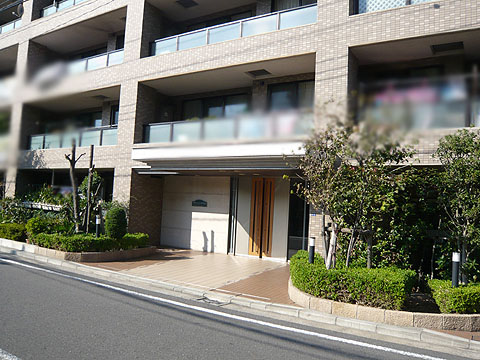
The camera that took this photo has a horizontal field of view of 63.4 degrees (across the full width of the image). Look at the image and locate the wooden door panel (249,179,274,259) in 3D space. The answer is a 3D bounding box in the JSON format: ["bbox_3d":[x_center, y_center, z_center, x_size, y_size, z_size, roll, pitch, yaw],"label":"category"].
[{"bbox_3d":[0.661,1.103,11.495,0.740,2.270,0.080,1,-4,31],"label":"wooden door panel"}]

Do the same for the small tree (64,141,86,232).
[{"bbox_3d":[-4.798,0.222,11.229,0.500,2.850,0.450,4,-4,-23],"label":"small tree"}]

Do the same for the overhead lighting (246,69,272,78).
[{"bbox_3d":[0.570,-3.050,11.078,0.640,0.080,0.500,1,-4,31],"label":"overhead lighting"}]

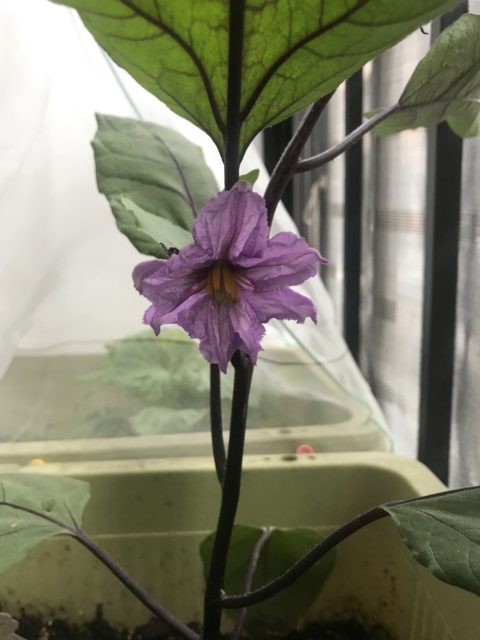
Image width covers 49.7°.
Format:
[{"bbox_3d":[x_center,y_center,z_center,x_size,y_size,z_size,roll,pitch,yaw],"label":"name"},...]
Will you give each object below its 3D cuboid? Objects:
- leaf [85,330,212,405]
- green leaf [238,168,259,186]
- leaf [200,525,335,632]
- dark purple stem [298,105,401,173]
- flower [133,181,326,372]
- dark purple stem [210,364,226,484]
[{"bbox_3d":[-0.068,0.035,0.385,0.096,0.055,0.060,-1,9,0],"label":"leaf"},{"bbox_3d":[0.003,-0.050,0.183,0.008,0.007,0.005,-1,9,0],"label":"green leaf"},{"bbox_3d":[0.012,0.114,0.228,0.060,0.047,0.030,-1,9,0],"label":"leaf"},{"bbox_3d":[0.041,-0.068,0.195,0.045,0.008,0.008,-31,0,-3],"label":"dark purple stem"},{"bbox_3d":[-0.003,-0.013,0.160,0.059,0.058,0.032,1,16,2],"label":"flower"},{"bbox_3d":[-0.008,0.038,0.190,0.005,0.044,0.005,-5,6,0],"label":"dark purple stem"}]

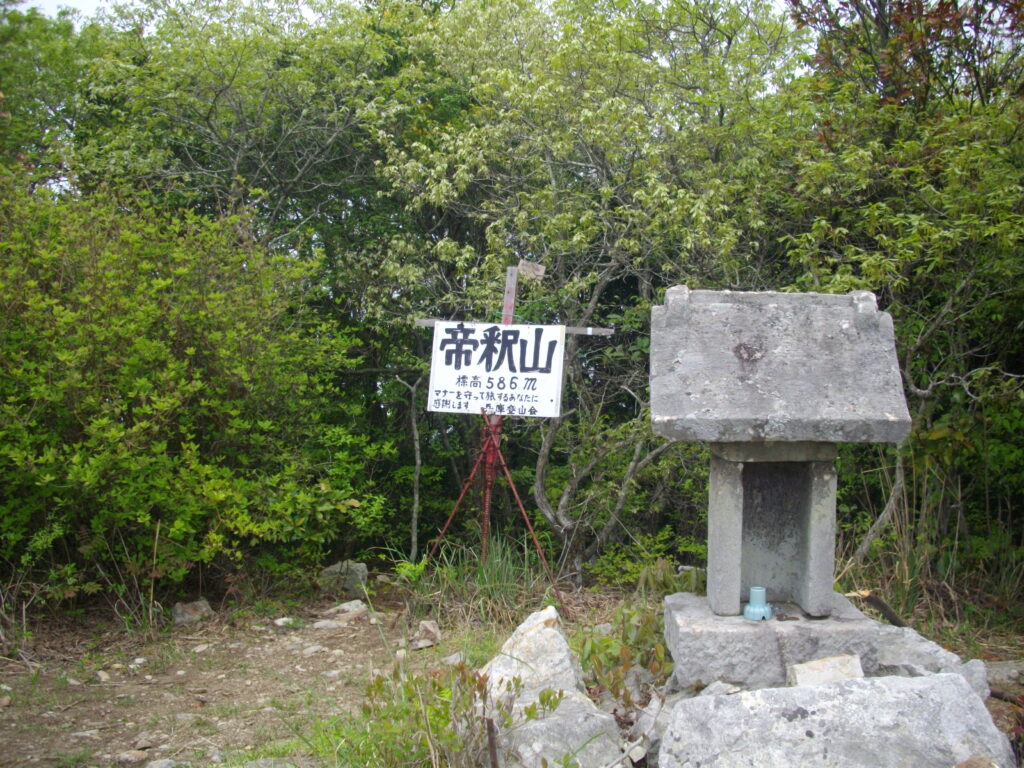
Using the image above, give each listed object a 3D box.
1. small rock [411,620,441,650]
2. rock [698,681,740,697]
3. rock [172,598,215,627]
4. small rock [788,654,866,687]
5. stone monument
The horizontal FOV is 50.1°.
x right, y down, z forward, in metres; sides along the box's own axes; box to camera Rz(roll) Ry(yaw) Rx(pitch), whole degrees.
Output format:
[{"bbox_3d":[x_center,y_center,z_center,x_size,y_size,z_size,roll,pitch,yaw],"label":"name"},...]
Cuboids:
[{"bbox_3d":[-0.343,1.005,4.389,0.125,0.105,0.110,0,6,0],"label":"small rock"},{"bbox_3d":[0.558,0.821,2.942,0.110,0.050,0.085,0,6,0],"label":"rock"},{"bbox_3d":[-1.370,0.983,4.709,0.160,0.100,0.130,0,6,0],"label":"rock"},{"bbox_3d":[0.847,0.780,2.958,0.190,0.085,0.110,0,6,0],"label":"small rock"},{"bbox_3d":[0.735,0.184,3.227,0.700,0.925,0.530,0,6,1],"label":"stone monument"}]

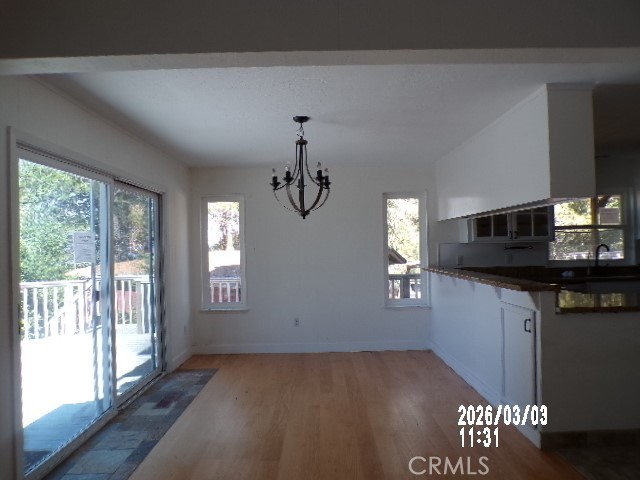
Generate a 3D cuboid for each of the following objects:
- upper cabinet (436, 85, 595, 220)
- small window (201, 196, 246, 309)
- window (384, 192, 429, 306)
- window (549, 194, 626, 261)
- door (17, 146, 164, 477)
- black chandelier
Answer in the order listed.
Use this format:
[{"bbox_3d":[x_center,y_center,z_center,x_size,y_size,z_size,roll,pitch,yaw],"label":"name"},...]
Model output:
[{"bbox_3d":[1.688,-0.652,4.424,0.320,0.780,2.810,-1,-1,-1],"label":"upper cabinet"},{"bbox_3d":[-1.256,0.163,5.780,0.570,1.460,0.100,-1,-1,-1],"label":"small window"},{"bbox_3d":[1.134,0.124,5.818,0.560,1.480,0.100,-1,-1,-1],"label":"window"},{"bbox_3d":[3.526,-0.165,5.869,1.030,0.870,0.100,-1,-1,-1],"label":"window"},{"bbox_3d":[-1.709,0.462,3.678,0.130,1.980,2.440,-1,-1,-1],"label":"door"},{"bbox_3d":[-0.145,-0.598,3.677,0.510,0.840,0.510,-1,-1,-1],"label":"black chandelier"}]

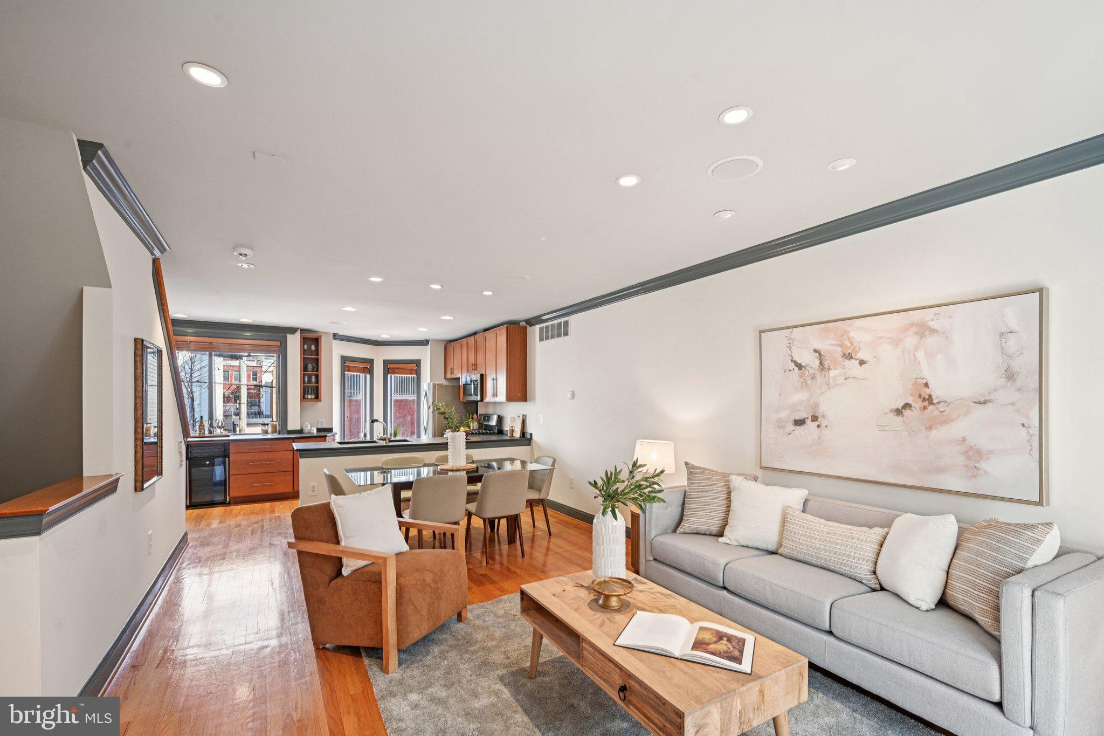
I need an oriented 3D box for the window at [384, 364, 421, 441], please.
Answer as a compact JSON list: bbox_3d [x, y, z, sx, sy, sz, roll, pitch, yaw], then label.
[{"bbox_3d":[-3.020,0.657,9.870,0.760,1.620,0.130,-1,-3,10],"label":"window"}]

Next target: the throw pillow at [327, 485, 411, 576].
[{"bbox_3d":[-1.121,0.976,3.000,0.140,0.440,0.440,-25,-14,30],"label":"throw pillow"}]

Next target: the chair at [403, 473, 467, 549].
[{"bbox_3d":[-1.047,1.309,4.291,0.480,0.810,0.560,2,-4,-31],"label":"chair"}]

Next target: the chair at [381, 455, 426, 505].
[{"bbox_3d":[-1.520,1.352,5.210,0.480,0.800,0.530,1,-3,-29],"label":"chair"}]

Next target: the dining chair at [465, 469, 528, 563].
[{"bbox_3d":[-0.533,1.330,4.588,0.480,0.810,0.560,2,-4,-31],"label":"dining chair"}]

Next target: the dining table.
[{"bbox_3d":[-0.990,1.347,4.720,1.780,0.743,0.995,1,-3,-29],"label":"dining table"}]

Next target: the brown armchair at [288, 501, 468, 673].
[{"bbox_3d":[-1.061,1.244,3.052,0.820,0.770,0.730,-1,-4,24],"label":"brown armchair"}]

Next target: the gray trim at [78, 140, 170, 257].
[{"bbox_3d":[-2.400,-0.880,2.829,0.092,0.103,1.612,1,-4,-30],"label":"gray trim"}]

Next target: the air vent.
[{"bbox_3d":[0.007,-0.474,6.302,0.030,0.215,0.822,1,-3,-30],"label":"air vent"}]

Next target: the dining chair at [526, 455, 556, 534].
[{"bbox_3d":[-0.300,1.374,5.237,0.560,0.820,0.480,2,-4,-31],"label":"dining chair"}]

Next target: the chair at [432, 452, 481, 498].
[{"bbox_3d":[-0.989,1.387,5.429,0.480,0.810,0.560,2,-4,-31],"label":"chair"}]

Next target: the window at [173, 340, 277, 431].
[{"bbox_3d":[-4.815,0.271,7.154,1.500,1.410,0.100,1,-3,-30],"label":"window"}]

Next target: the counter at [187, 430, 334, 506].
[{"bbox_3d":[-4.226,1.467,7.324,1.900,0.910,0.830,2,-4,-31],"label":"counter"}]

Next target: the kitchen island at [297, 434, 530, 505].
[{"bbox_3d":[-1.756,1.408,6.462,2.900,0.910,0.880,2,-4,-31],"label":"kitchen island"}]

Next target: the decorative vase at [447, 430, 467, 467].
[{"bbox_3d":[-0.936,0.800,4.850,0.182,0.345,0.182,1,-3,-29],"label":"decorative vase"}]

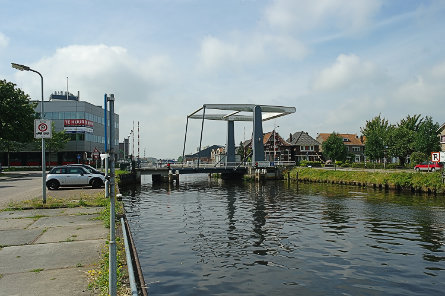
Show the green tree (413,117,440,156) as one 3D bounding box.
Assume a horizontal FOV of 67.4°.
[{"bbox_3d":[40.421,-1.082,66.000,5.640,10.304,5.471,0,-2,0],"label":"green tree"}]

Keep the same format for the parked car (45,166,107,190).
[{"bbox_3d":[-9.100,1.830,21.000,3.650,1.410,1.690,1,-2,-20],"label":"parked car"}]

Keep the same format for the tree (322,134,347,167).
[{"bbox_3d":[27.047,0.433,80.000,6.117,8.302,5.933,0,-2,0],"label":"tree"}]

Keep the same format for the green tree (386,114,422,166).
[{"bbox_3d":[36.018,-1.280,66.000,7.124,10.700,6.911,0,-2,0],"label":"green tree"}]

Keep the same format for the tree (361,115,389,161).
[{"bbox_3d":[31.904,-1.460,70.000,5.877,11.353,5.701,0,-2,0],"label":"tree"}]

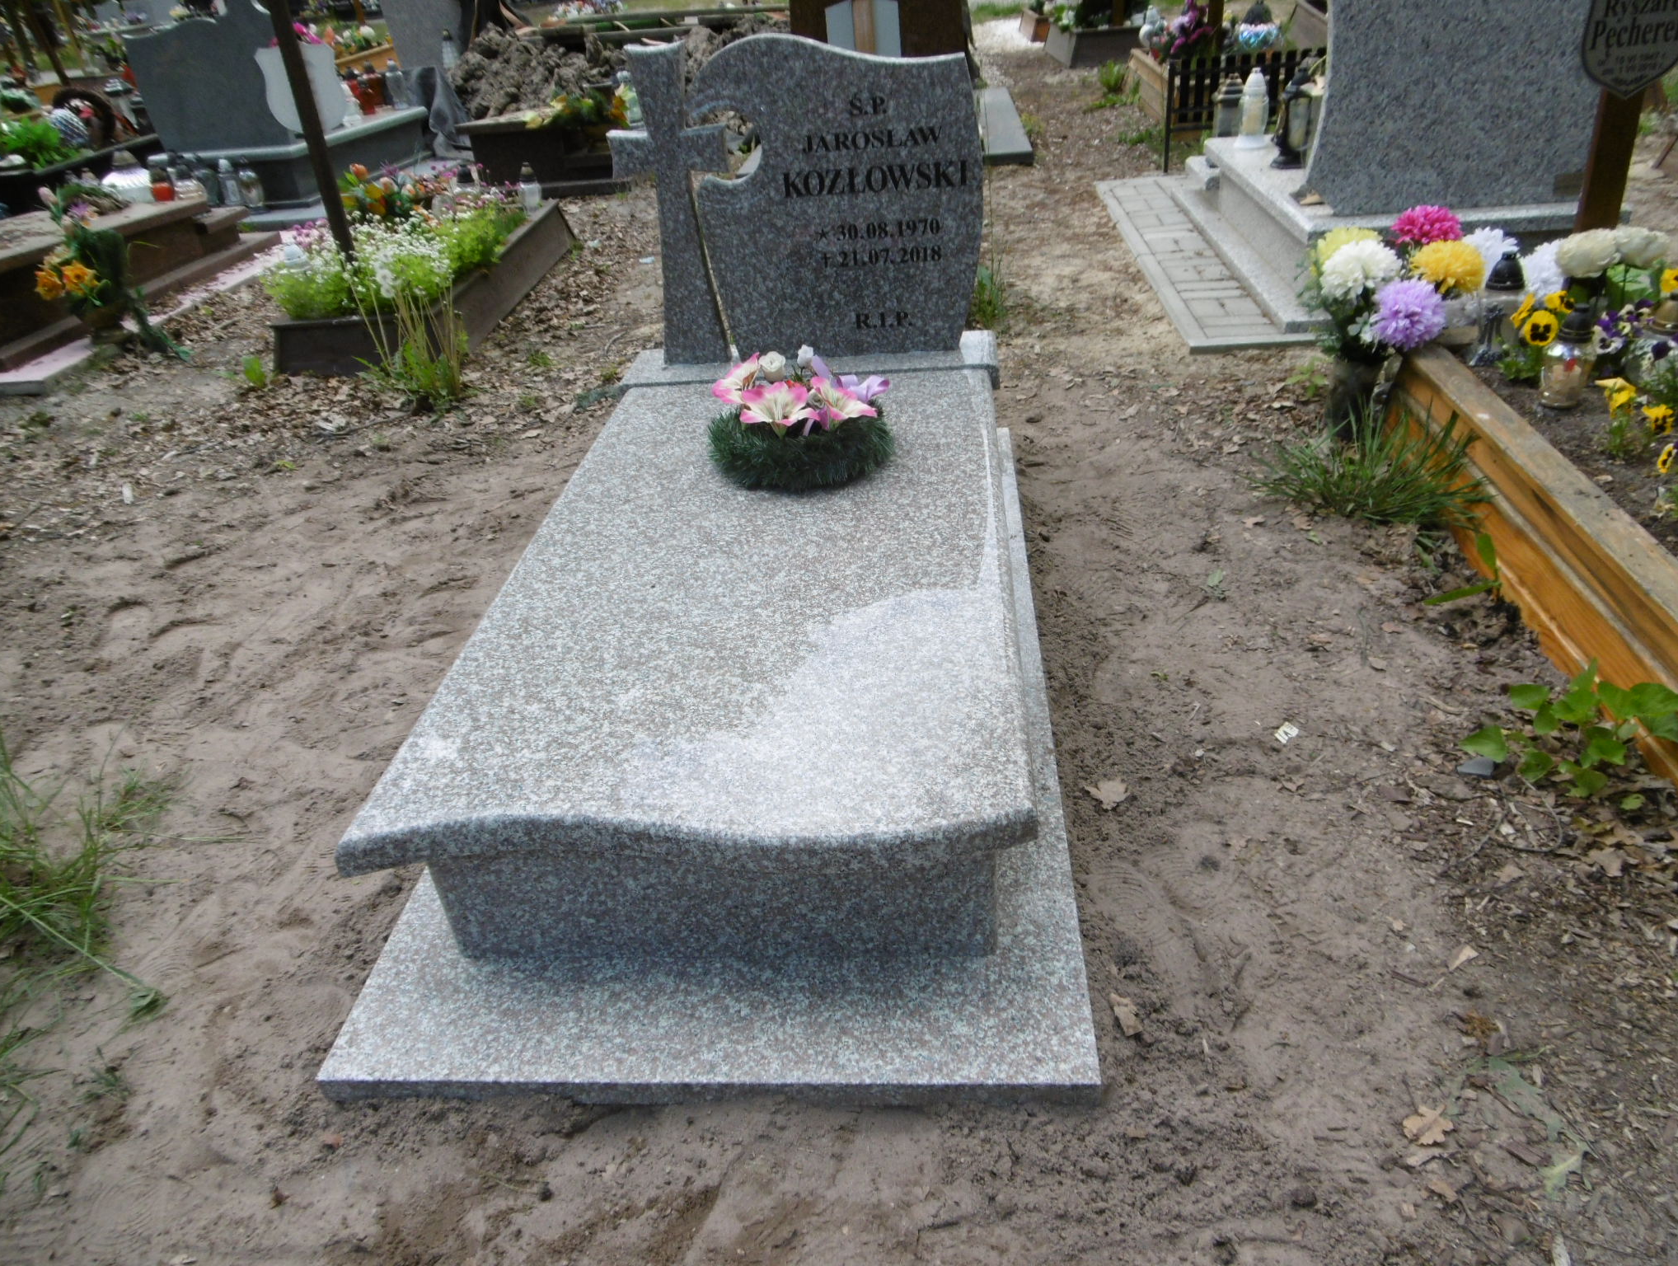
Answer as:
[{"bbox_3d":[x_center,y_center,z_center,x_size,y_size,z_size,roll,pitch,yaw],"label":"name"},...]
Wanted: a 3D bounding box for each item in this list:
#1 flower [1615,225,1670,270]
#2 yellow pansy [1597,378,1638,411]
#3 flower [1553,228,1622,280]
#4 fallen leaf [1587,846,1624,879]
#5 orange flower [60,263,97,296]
[{"bbox_3d":[1.702,-0.820,2.487,0.130,0.092,0.125,15,38,30],"label":"flower"},{"bbox_3d":[1.561,-0.480,2.346,0.080,0.065,0.055,16,38,30],"label":"yellow pansy"},{"bbox_3d":[1.667,-0.846,2.610,0.148,0.105,0.130,14,37,29],"label":"flower"},{"bbox_3d":[1.029,0.309,1.571,0.050,0.020,0.055,-2,32,6],"label":"fallen leaf"},{"bbox_3d":[-2.681,-1.247,4.123,0.125,0.115,0.085,-23,36,-26],"label":"orange flower"}]

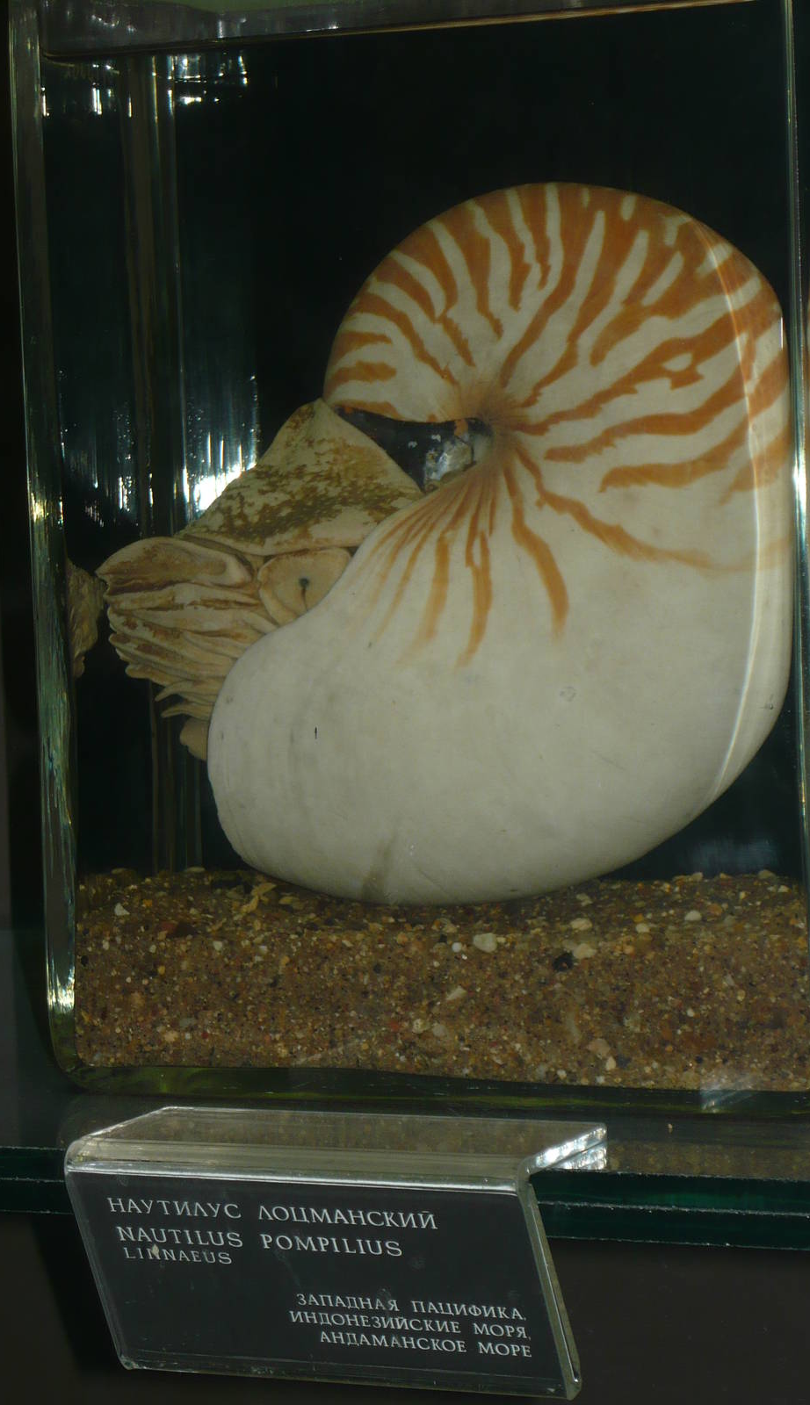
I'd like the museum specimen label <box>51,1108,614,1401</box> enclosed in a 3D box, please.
[{"bbox_3d":[-0.013,0.108,0.785,0.096,0.049,0.043,-1,4,25],"label":"museum specimen label"}]

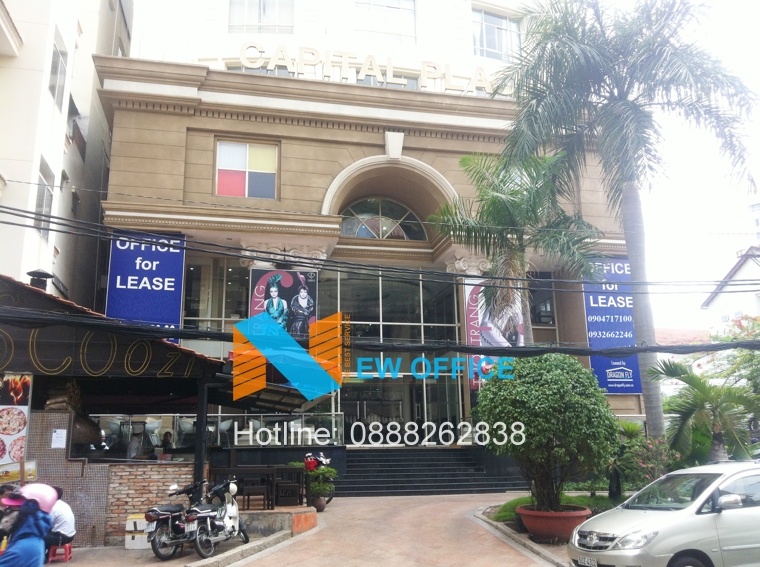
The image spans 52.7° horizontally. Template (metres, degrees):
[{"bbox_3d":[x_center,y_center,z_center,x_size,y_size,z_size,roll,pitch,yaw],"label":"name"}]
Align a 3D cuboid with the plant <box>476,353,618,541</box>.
[{"bbox_3d":[2.629,2.622,12.338,2.271,2.879,2.202,-1,-14,0],"label":"plant"}]

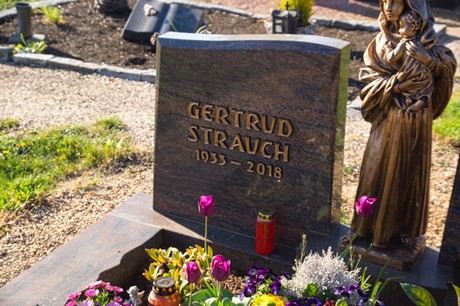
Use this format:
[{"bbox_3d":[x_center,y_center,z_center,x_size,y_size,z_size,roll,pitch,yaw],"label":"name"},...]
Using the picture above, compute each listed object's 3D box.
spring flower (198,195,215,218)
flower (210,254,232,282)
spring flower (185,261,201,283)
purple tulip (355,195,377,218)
[{"bbox_3d":[-0.071,0.158,2.300,0.049,0.060,0.049,2,22,0],"label":"spring flower"},{"bbox_3d":[-0.024,0.307,2.040,0.050,0.068,0.050,2,22,0],"label":"flower"},{"bbox_3d":[-0.100,0.322,2.070,0.043,0.058,0.043,2,22,0],"label":"spring flower"},{"bbox_3d":[0.394,0.156,2.220,0.056,0.062,0.054,14,21,0],"label":"purple tulip"}]

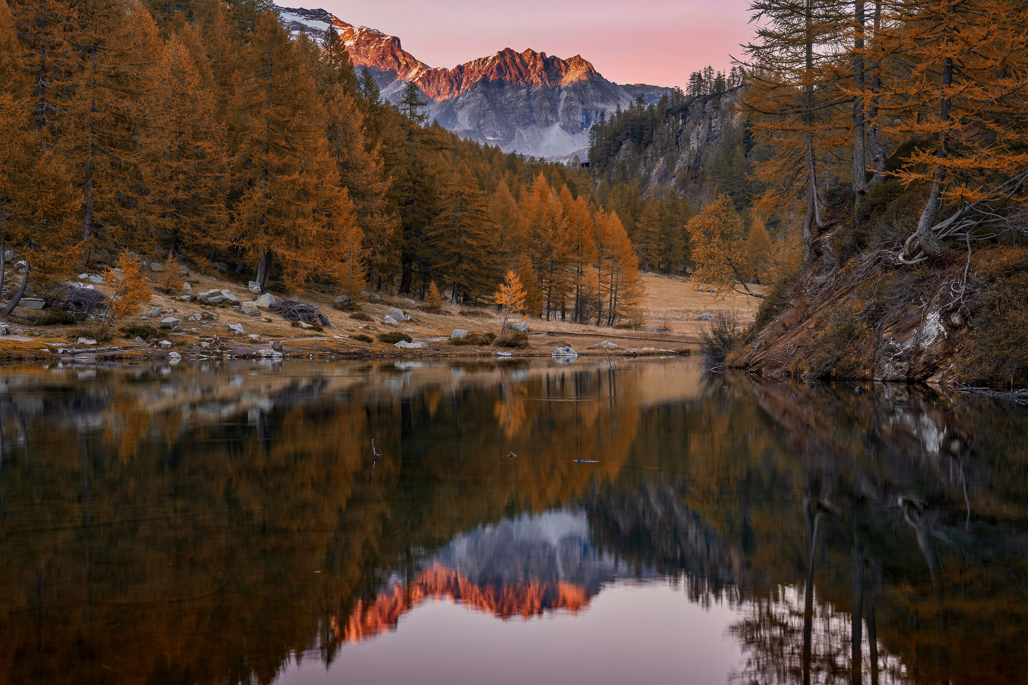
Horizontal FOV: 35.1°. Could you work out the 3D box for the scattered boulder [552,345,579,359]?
[{"bbox_3d":[3.326,0.635,104.500,1.700,0.850,1.350,0,0,2],"label":"scattered boulder"}]

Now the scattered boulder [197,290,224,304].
[{"bbox_3d":[-20.798,-3.121,111.500,1.850,0.950,1.450,0,0,-11],"label":"scattered boulder"}]

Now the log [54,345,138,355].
[{"bbox_3d":[-21.172,0.354,82.500,4.270,0.300,0.340,-5,3,-31],"label":"log"}]

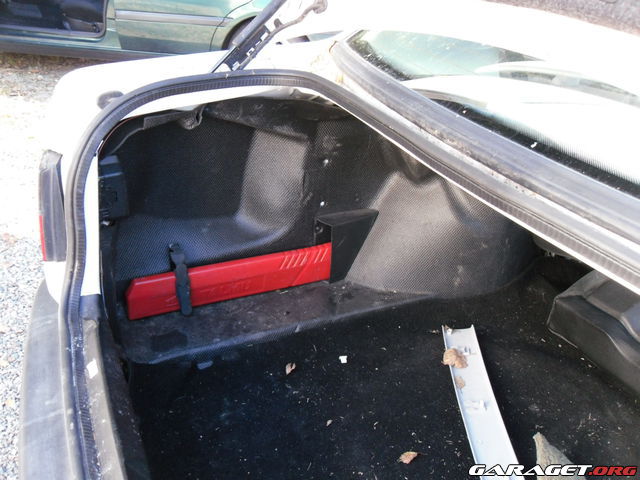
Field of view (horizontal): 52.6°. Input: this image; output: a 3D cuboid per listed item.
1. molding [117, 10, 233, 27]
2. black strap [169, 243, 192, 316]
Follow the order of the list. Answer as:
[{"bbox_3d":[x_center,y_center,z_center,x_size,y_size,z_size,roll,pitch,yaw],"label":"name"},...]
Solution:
[{"bbox_3d":[-0.912,-1.369,4.000,0.820,0.054,0.025,10,31,17],"label":"molding"},{"bbox_3d":[-0.272,0.077,1.260,0.030,0.130,0.050,-10,31,-17],"label":"black strap"}]

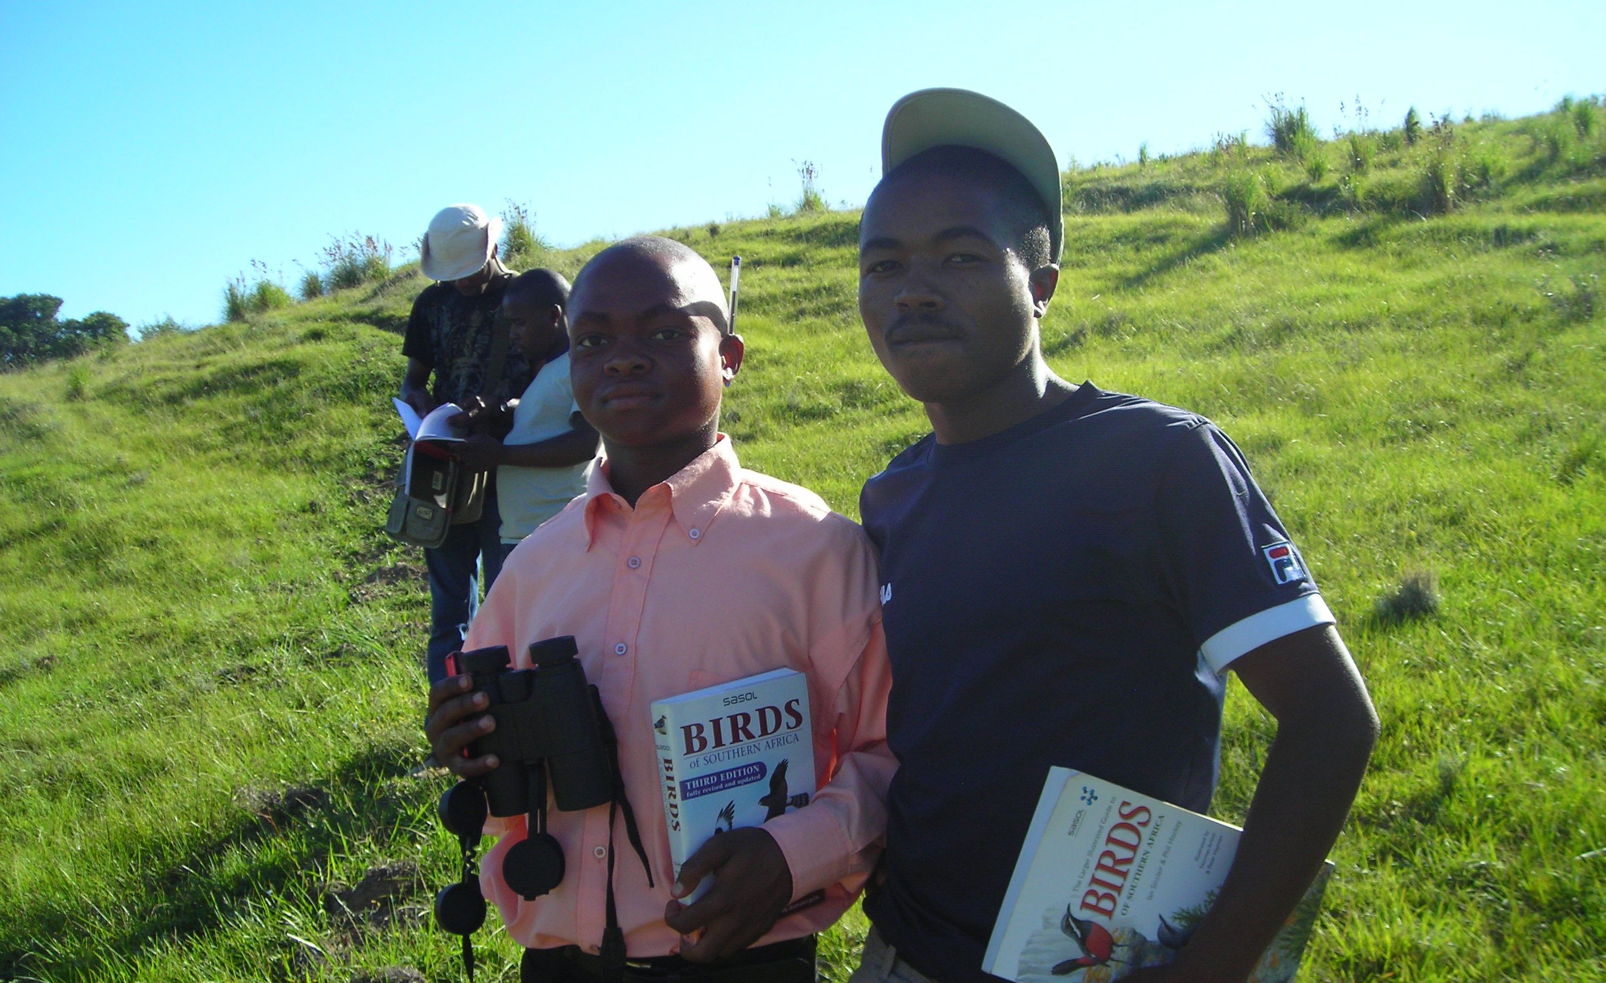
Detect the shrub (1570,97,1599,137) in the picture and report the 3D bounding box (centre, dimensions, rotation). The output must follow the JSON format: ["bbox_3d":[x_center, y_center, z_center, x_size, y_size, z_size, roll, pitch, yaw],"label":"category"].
[{"bbox_3d":[9.533,-4.567,21.500,0.352,0.490,0.324,0,0,0],"label":"shrub"}]

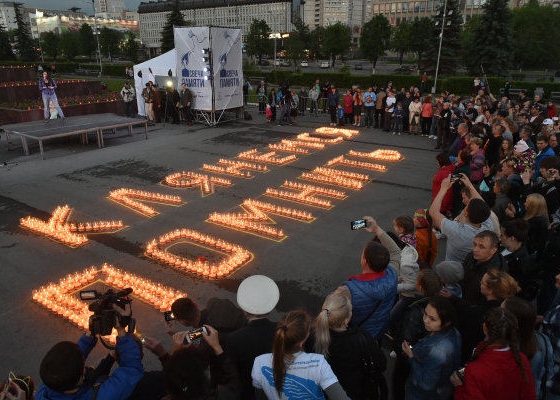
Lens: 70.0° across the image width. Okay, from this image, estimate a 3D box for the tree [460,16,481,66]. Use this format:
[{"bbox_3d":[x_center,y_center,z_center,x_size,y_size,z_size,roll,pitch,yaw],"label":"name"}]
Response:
[{"bbox_3d":[46.482,-37.270,94.998,5.869,11.940,5.869,0,20,0],"label":"tree"}]

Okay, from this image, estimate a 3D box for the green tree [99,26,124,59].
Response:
[{"bbox_3d":[-55.984,-50.526,131.052,7.980,11.618,7.980,0,20,0],"label":"green tree"}]

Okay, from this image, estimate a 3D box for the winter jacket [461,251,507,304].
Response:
[{"bbox_3d":[1.732,0.817,3.539,0.320,0.740,0.520,-5,21,-16],"label":"winter jacket"}]

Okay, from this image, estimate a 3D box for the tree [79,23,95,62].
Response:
[{"bbox_3d":[-65.260,-51.852,132.821,5.400,12.994,5.400,0,20,0],"label":"tree"}]

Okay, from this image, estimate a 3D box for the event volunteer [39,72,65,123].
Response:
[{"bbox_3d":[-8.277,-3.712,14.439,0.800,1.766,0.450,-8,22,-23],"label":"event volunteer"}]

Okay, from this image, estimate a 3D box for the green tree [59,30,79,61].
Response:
[{"bbox_3d":[-71.344,-50.907,133.277,6.750,10.273,6.750,0,20,0],"label":"green tree"}]

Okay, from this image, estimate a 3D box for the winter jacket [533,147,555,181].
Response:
[{"bbox_3d":[4.906,-0.589,7.583,0.320,0.740,0.520,-9,22,-26],"label":"winter jacket"}]

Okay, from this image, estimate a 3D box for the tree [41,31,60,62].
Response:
[{"bbox_3d":[-53.361,-35.637,93.722,3.983,7.306,3.983,-9,22,-26],"label":"tree"}]

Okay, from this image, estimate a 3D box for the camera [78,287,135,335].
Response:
[{"bbox_3d":[-0.930,0.605,2.150,0.250,0.200,0.310,1,5,2],"label":"camera"}]

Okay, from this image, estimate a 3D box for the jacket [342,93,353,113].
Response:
[{"bbox_3d":[3.183,-4.520,18.822,0.456,0.930,0.300,6,21,14],"label":"jacket"}]

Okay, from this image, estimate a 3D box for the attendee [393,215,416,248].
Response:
[{"bbox_3d":[1.468,0.829,4.854,0.270,1.370,0.380,8,21,19],"label":"attendee"}]

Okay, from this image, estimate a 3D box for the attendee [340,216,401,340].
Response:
[{"bbox_3d":[0.624,1.046,3.217,0.600,1.820,0.550,-8,21,-23],"label":"attendee"}]

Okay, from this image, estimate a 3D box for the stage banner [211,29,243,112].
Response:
[{"bbox_3d":[-2.397,-6.064,18.686,0.060,3.534,2.129,12,23,29],"label":"stage banner"}]

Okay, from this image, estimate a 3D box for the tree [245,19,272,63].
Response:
[{"bbox_3d":[-4.561,-35.064,90.202,7.130,10.720,7.130,0,20,0],"label":"tree"}]

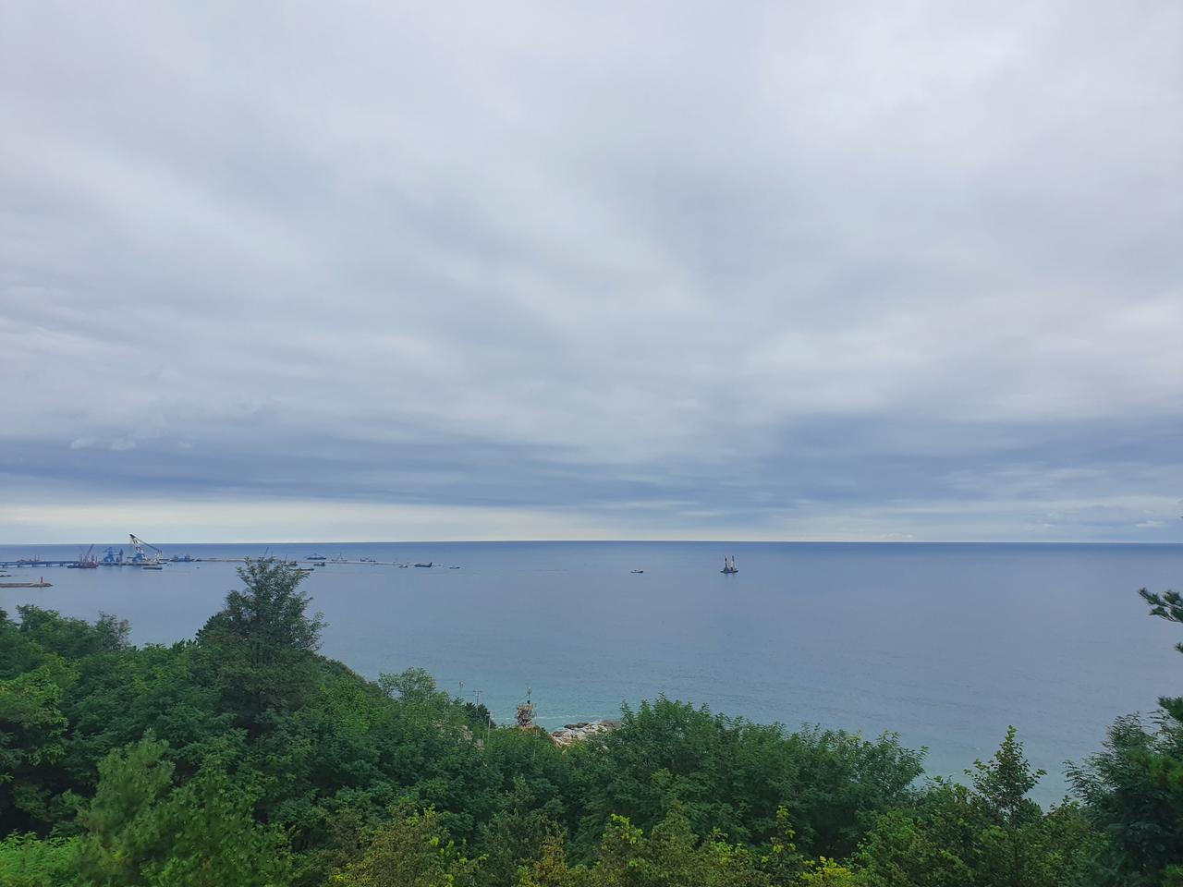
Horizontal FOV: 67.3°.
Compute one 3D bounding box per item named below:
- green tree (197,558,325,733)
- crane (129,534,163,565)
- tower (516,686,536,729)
[{"bbox_3d":[-20.452,12.557,55.000,7.600,10.600,7.400,2,-7,-20],"label":"green tree"},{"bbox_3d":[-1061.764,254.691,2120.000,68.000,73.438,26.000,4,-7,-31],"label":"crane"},{"bbox_3d":[-15.546,62.956,212.000,4.200,9.600,4.100,1,-6,-6],"label":"tower"}]

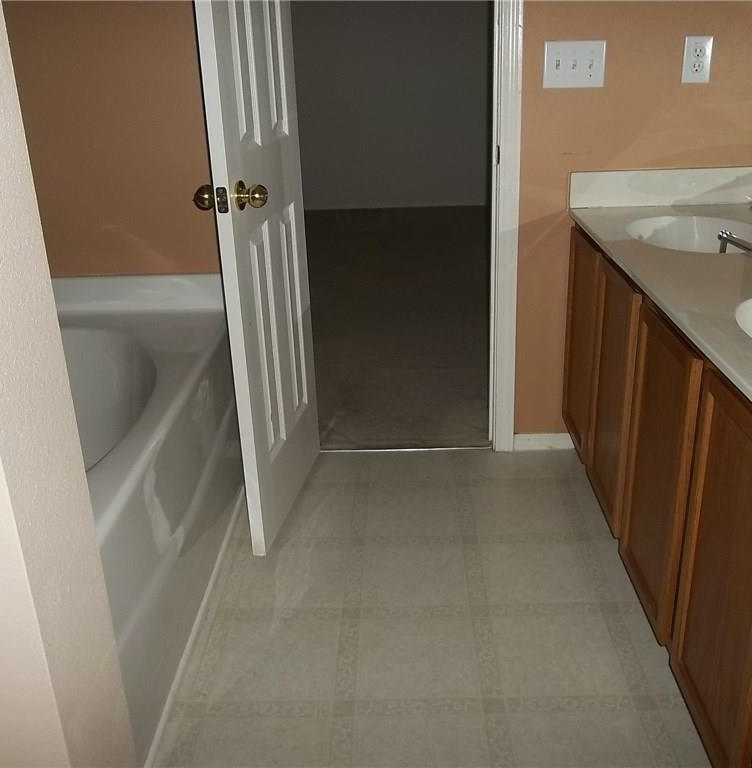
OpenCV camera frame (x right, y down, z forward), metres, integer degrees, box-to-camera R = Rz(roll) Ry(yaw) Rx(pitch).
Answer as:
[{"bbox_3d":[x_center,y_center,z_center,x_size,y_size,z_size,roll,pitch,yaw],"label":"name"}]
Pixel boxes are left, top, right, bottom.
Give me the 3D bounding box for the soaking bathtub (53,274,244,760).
[{"bbox_3d":[-0.957,0.258,1.873,1.040,0.623,1.500,-1,23,2],"label":"soaking bathtub"}]

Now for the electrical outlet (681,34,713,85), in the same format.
[{"bbox_3d":[0.870,-0.875,2.159,0.072,0.116,0.008,-1,23,2],"label":"electrical outlet"}]

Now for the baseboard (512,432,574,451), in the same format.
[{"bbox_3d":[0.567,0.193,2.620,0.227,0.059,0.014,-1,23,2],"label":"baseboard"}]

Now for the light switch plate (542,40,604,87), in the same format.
[{"bbox_3d":[0.540,-0.867,2.169,0.162,0.117,0.008,-1,23,2],"label":"light switch plate"}]

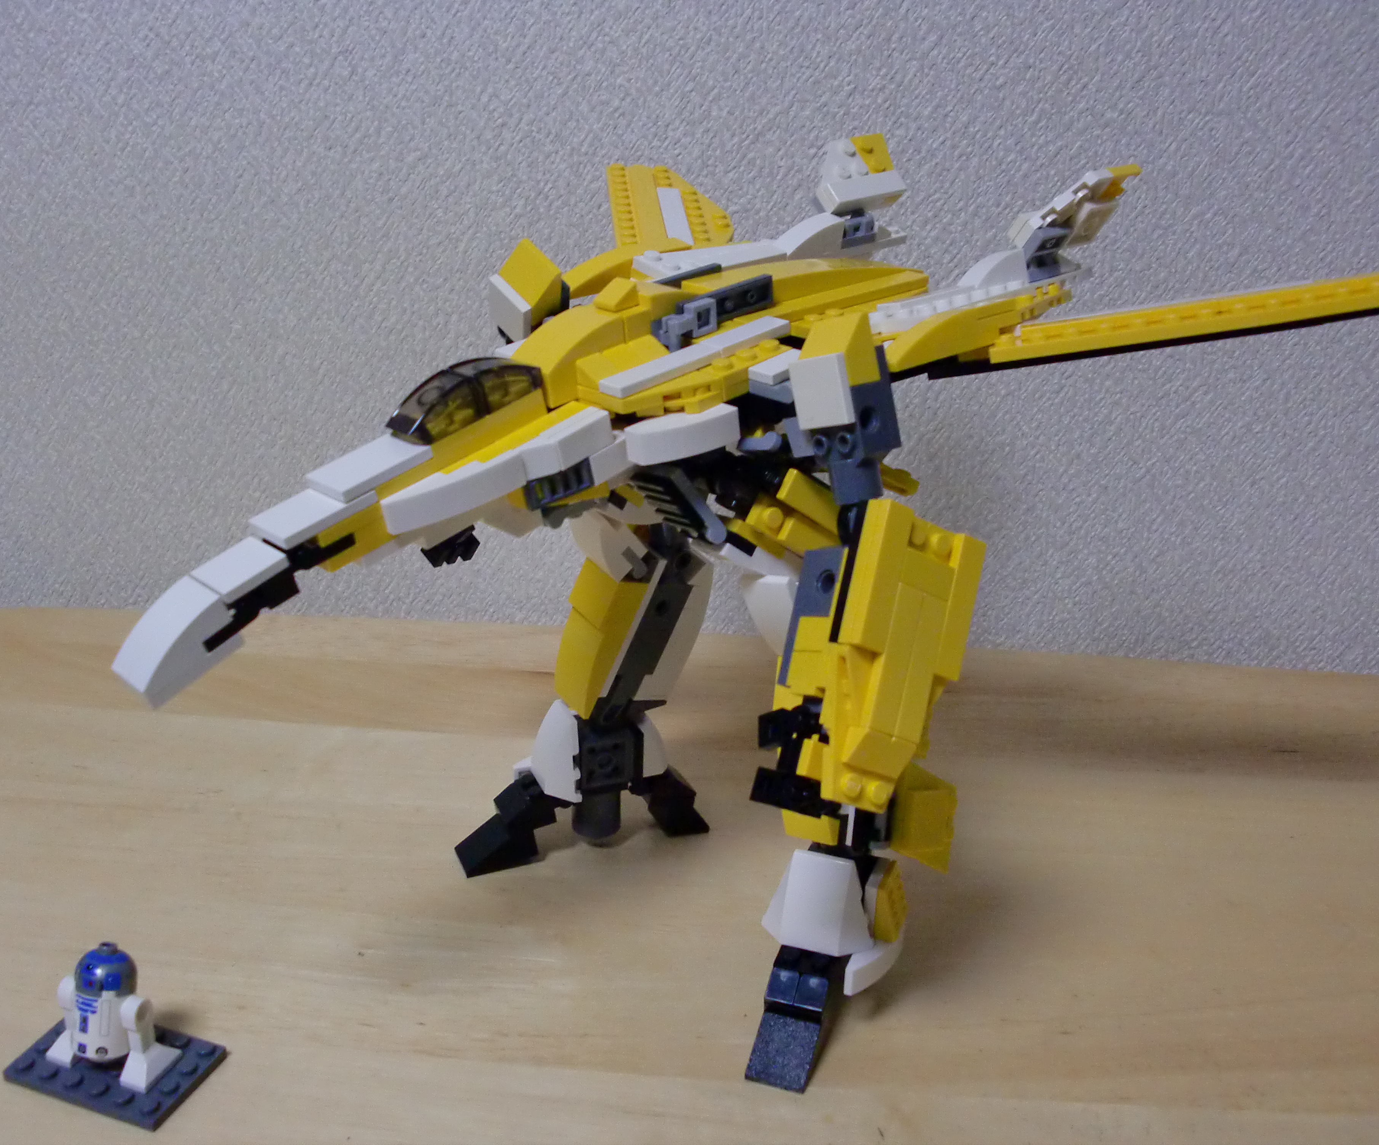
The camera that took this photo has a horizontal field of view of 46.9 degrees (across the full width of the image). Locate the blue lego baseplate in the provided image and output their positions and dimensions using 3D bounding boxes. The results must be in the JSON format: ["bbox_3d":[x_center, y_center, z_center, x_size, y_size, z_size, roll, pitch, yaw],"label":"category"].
[{"bbox_3d":[-0.156,0.133,0.432,0.048,0.005,0.032,12,25,16],"label":"blue lego baseplate"}]

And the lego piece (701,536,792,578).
[{"bbox_3d":[0.015,-0.004,0.403,0.028,0.004,0.009,25,66,28],"label":"lego piece"}]

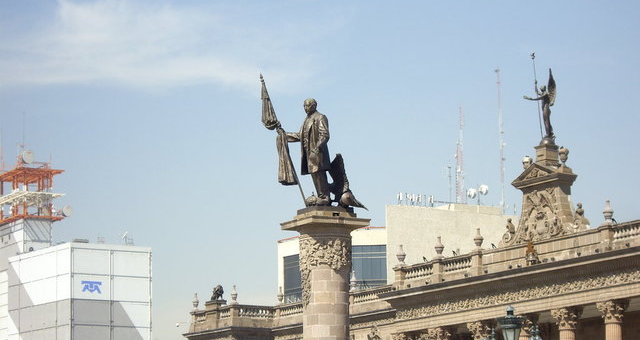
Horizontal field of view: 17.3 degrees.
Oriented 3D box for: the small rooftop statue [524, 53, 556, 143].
[{"bbox_3d":[11.508,-3.758,110.000,1.700,4.650,1.150,4,-10,-26],"label":"small rooftop statue"}]

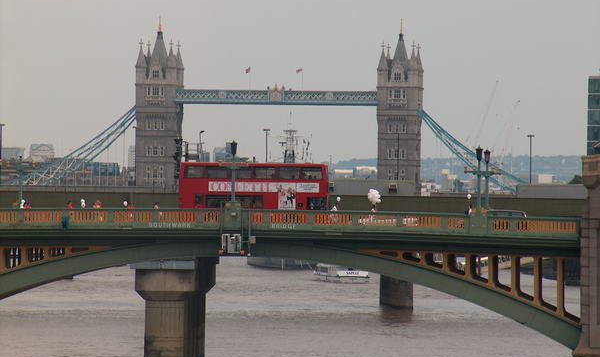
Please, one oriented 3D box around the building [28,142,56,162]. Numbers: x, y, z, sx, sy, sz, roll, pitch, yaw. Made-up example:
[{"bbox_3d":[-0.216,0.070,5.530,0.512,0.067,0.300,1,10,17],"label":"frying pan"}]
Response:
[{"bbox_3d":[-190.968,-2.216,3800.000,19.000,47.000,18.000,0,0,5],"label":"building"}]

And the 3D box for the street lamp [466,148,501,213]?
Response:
[{"bbox_3d":[11.718,0.052,333.000,2.100,4.250,0.470,0,0,4],"label":"street lamp"}]

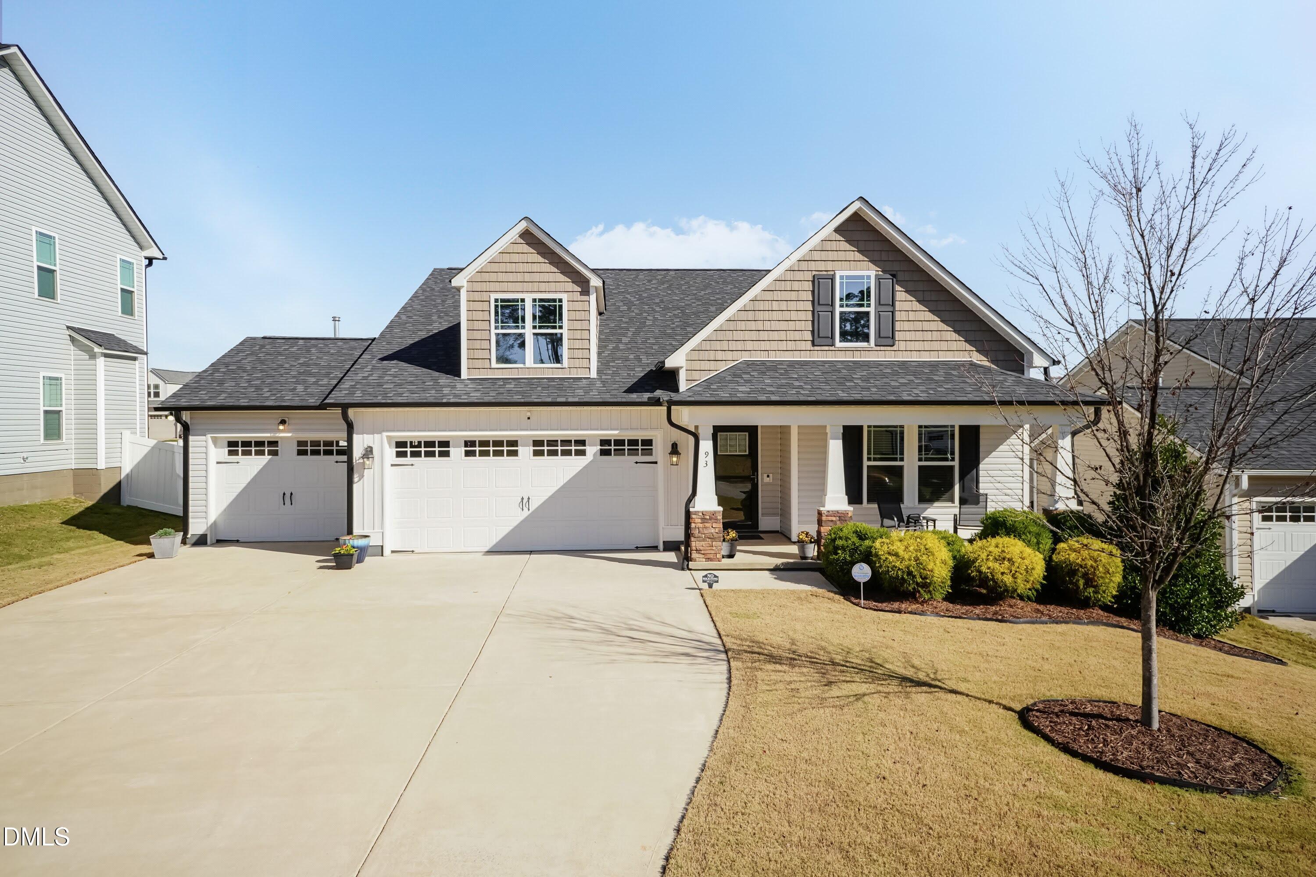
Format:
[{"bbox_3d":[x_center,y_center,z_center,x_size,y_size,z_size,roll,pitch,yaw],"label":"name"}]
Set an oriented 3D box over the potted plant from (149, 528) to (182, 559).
[{"bbox_3d":[-8.780,1.860,15.700,0.440,0.490,0.430,0,0,-8],"label":"potted plant"}]

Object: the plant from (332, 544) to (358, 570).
[{"bbox_3d":[-5.160,1.945,14.500,0.360,0.390,0.350,0,0,-3],"label":"plant"}]

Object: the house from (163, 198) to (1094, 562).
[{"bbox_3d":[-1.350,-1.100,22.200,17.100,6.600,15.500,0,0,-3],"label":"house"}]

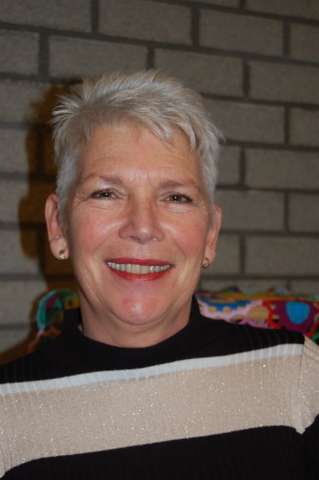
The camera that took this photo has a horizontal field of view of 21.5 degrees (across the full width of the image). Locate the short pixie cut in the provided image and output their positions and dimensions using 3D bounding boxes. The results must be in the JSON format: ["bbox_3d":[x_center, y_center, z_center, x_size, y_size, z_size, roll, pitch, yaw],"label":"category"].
[{"bbox_3d":[-0.022,-0.085,0.845,0.166,0.174,0.195,4,-8,-5],"label":"short pixie cut"}]

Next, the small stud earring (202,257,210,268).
[{"bbox_3d":[0.046,0.023,0.833,0.007,0.011,0.007,9,-10,-36],"label":"small stud earring"}]

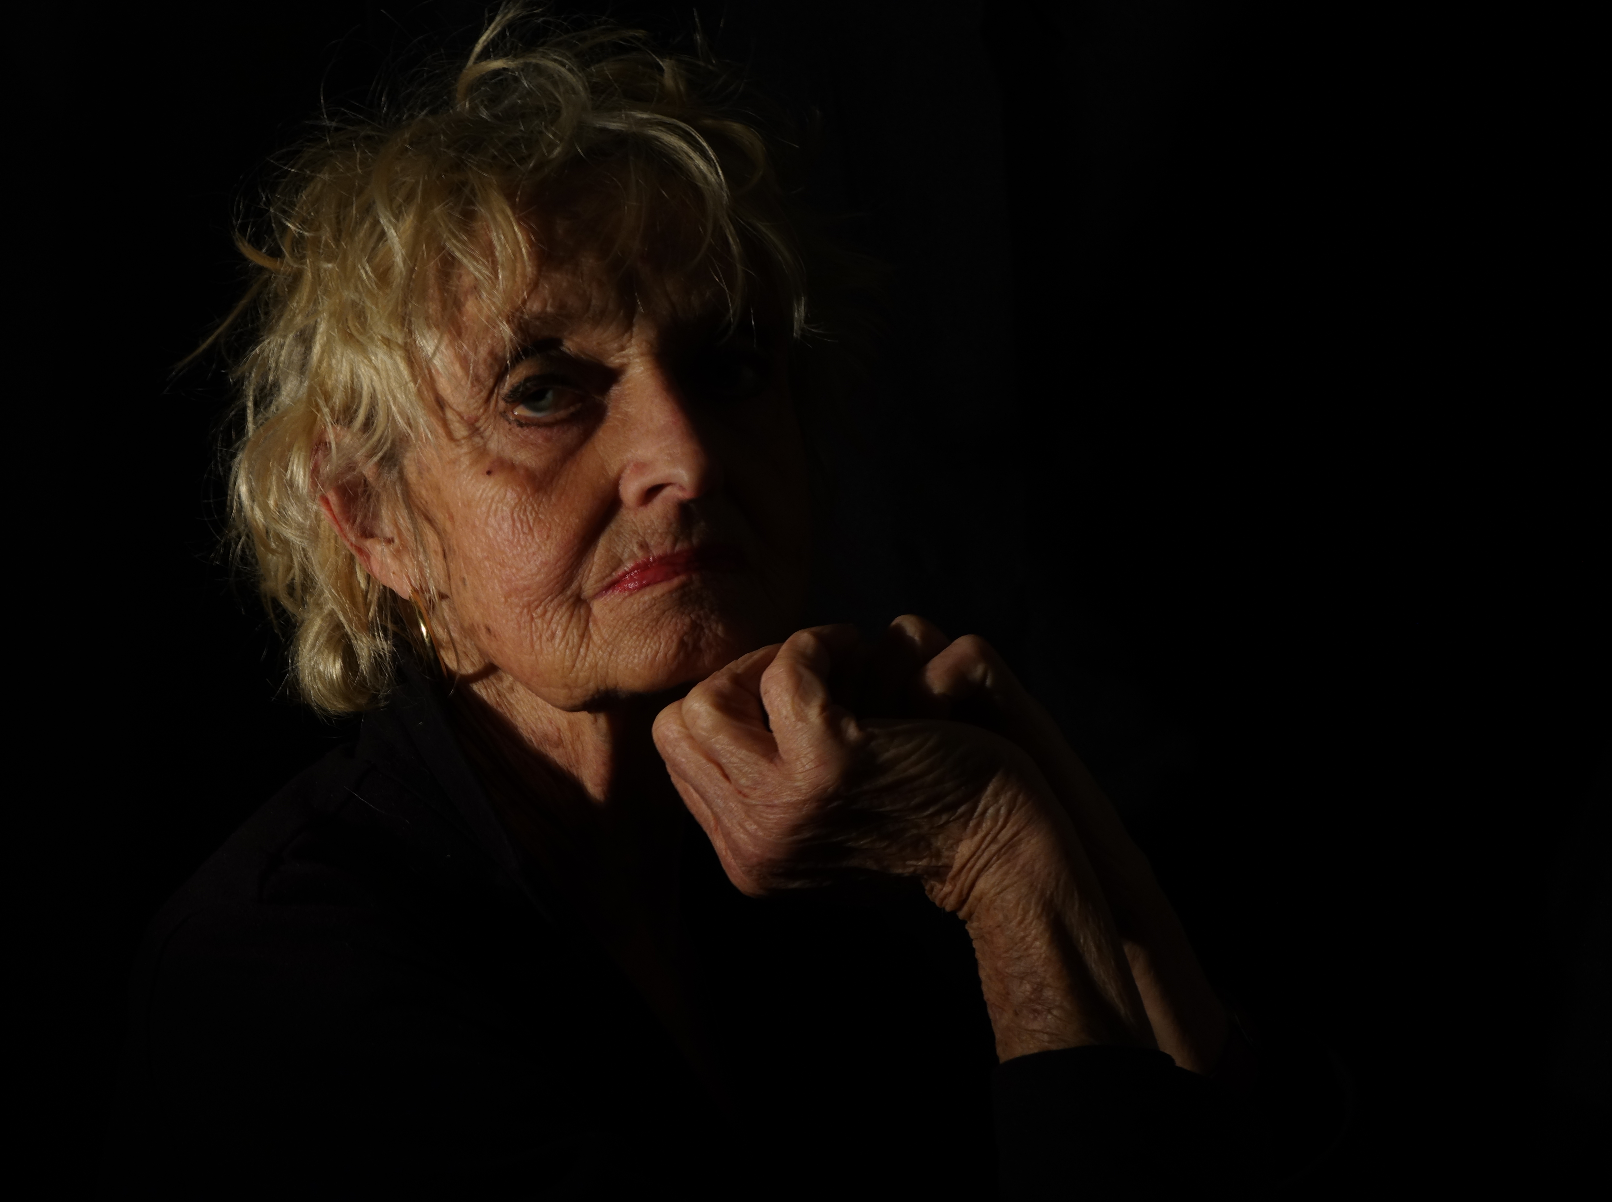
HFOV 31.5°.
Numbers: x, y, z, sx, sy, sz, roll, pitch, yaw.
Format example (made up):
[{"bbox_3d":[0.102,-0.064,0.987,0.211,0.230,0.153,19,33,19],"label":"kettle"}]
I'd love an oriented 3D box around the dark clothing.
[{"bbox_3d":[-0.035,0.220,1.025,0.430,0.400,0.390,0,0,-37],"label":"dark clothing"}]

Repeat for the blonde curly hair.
[{"bbox_3d":[-0.095,-0.085,1.035,0.230,0.250,0.235,-4,-3,-20],"label":"blonde curly hair"}]

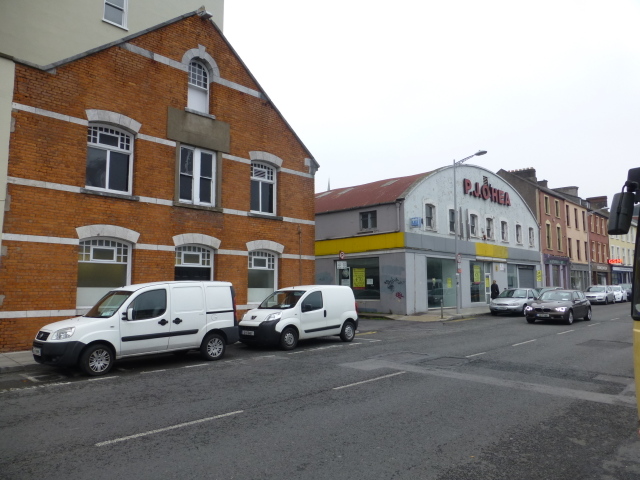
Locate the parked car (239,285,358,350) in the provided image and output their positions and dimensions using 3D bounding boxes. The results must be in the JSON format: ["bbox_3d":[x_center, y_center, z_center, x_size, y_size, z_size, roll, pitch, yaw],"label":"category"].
[{"bbox_3d":[-0.659,2.248,13.332,1.710,1.720,3.860,-6,-9,42],"label":"parked car"}]

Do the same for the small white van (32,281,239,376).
[{"bbox_3d":[-3.961,1.847,9.969,1.720,1.820,4.220,-6,-9,43],"label":"small white van"}]

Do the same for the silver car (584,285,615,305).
[{"bbox_3d":[23.901,4.724,38.081,4.550,1.460,1.780,6,-9,-44],"label":"silver car"}]

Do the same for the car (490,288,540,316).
[{"bbox_3d":[11.206,3.471,25.079,4.550,1.430,1.760,6,-9,-44],"label":"car"}]

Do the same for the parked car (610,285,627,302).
[{"bbox_3d":[27.628,5.084,41.882,4.250,1.490,1.760,6,-9,-44],"label":"parked car"}]

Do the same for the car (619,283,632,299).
[{"bbox_3d":[31.186,5.345,45.291,4.400,1.650,1.800,6,-9,-44],"label":"car"}]

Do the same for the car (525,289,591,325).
[{"bbox_3d":[11.316,3.167,21.028,4.320,1.420,1.770,6,-9,-44],"label":"car"}]

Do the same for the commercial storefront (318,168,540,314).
[{"bbox_3d":[6.204,0.468,37.414,19.000,10.000,16.000,6,-9,-43],"label":"commercial storefront"}]

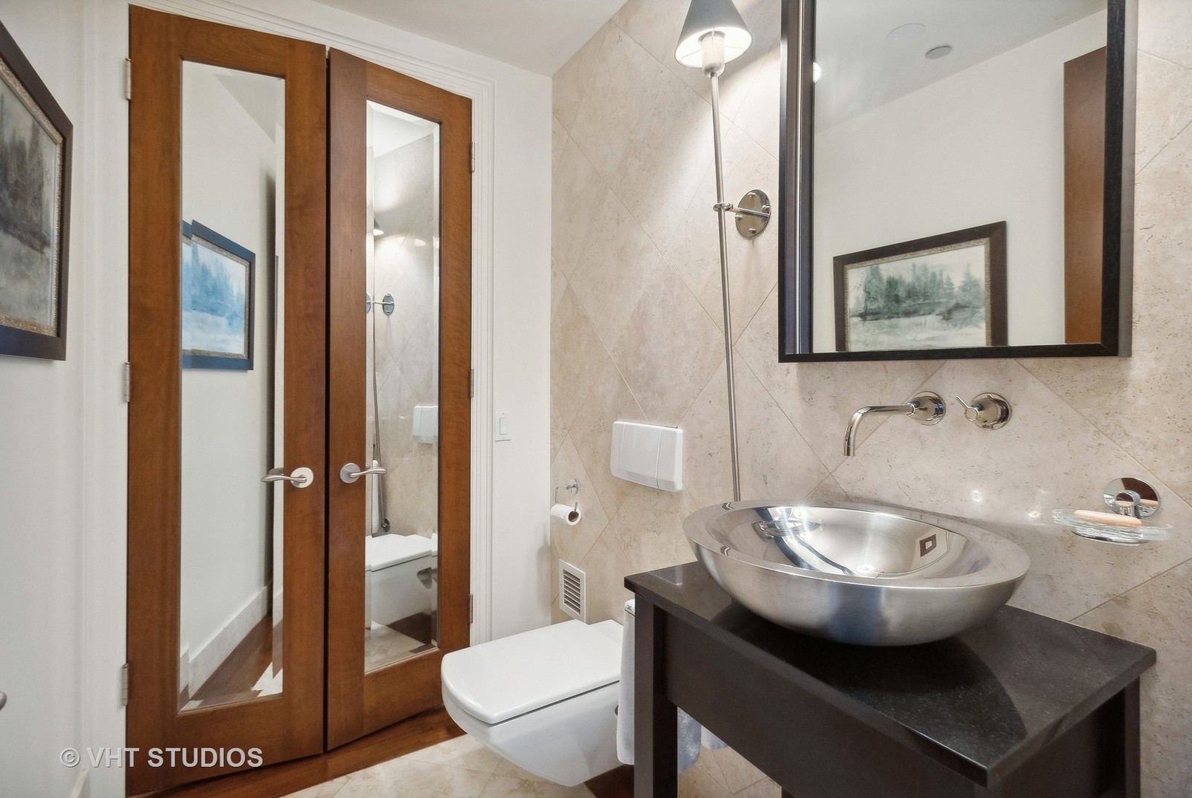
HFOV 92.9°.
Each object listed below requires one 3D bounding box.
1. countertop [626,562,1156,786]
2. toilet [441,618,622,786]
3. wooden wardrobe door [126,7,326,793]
[{"bbox_3d":[0.403,0.345,0.903,0.458,0.024,0.610,0,1,-31],"label":"countertop"},{"bbox_3d":[-0.113,0.881,1.615,0.605,0.305,0.370,0,1,-31],"label":"toilet"},{"bbox_3d":[-1.104,0.014,1.726,0.504,2.251,0.040,0,1,-22],"label":"wooden wardrobe door"}]

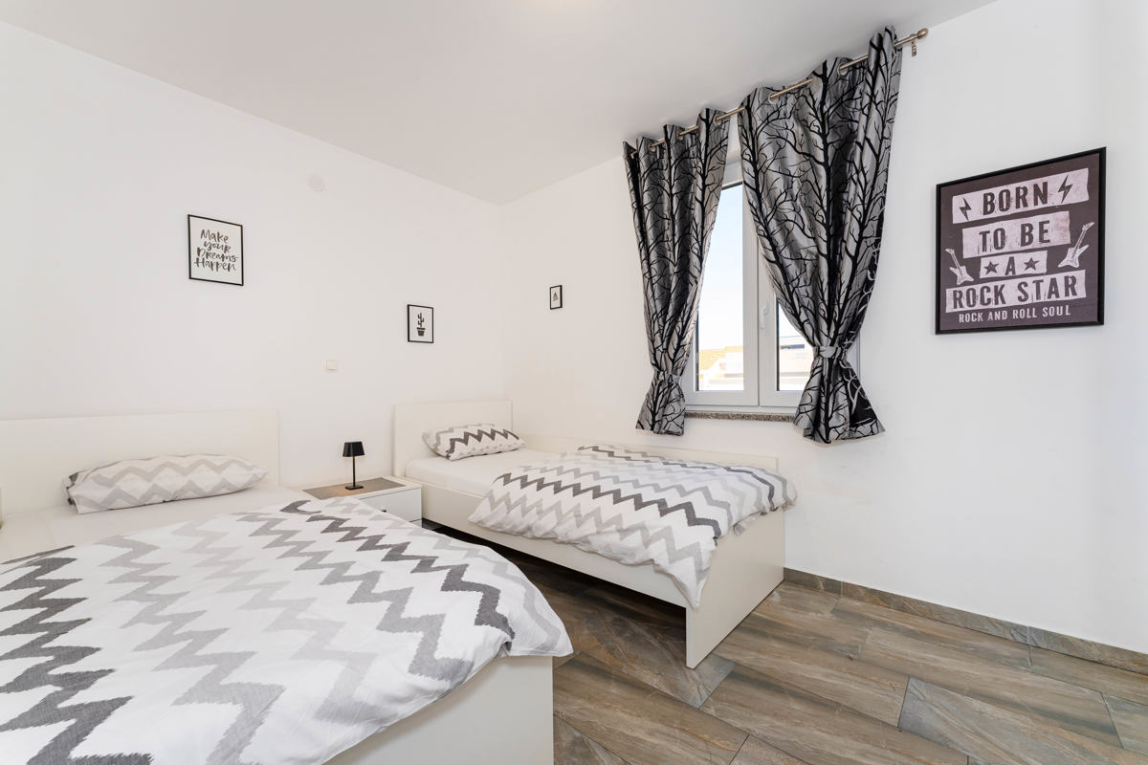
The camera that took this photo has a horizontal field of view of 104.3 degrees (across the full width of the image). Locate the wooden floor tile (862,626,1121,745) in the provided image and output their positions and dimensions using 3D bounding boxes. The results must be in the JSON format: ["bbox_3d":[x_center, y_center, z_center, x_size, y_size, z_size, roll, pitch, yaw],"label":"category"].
[{"bbox_3d":[1.373,1.009,1.530,0.618,0.012,0.303,0,0,41],"label":"wooden floor tile"}]

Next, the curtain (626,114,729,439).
[{"bbox_3d":[0.581,-0.588,2.599,0.680,1.775,0.132,0,0,41],"label":"curtain"}]

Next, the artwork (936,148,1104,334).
[{"bbox_3d":[1.692,-0.511,1.720,0.457,0.621,0.023,0,0,41],"label":"artwork"}]

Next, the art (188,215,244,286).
[{"bbox_3d":[-1.854,-0.681,2.322,0.018,0.319,0.216,0,0,41],"label":"art"}]

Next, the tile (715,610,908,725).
[{"bbox_3d":[0.814,1.013,1.616,0.616,0.012,0.300,0,0,41],"label":"tile"}]

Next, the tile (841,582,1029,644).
[{"bbox_3d":[1.505,0.968,1.910,0.615,0.067,0.010,0,0,41],"label":"tile"}]

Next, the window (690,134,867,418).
[{"bbox_3d":[1.010,-0.550,2.438,0.964,1.428,0.091,0,0,41],"label":"window"}]

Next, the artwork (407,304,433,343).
[{"bbox_3d":[-1.090,-0.414,3.191,0.018,0.254,0.198,0,0,41],"label":"artwork"}]

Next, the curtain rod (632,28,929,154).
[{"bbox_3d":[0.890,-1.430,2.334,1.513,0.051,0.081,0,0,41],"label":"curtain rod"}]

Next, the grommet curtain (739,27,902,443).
[{"bbox_3d":[1.132,-0.601,2.115,0.687,1.758,0.132,0,0,41],"label":"grommet curtain"}]

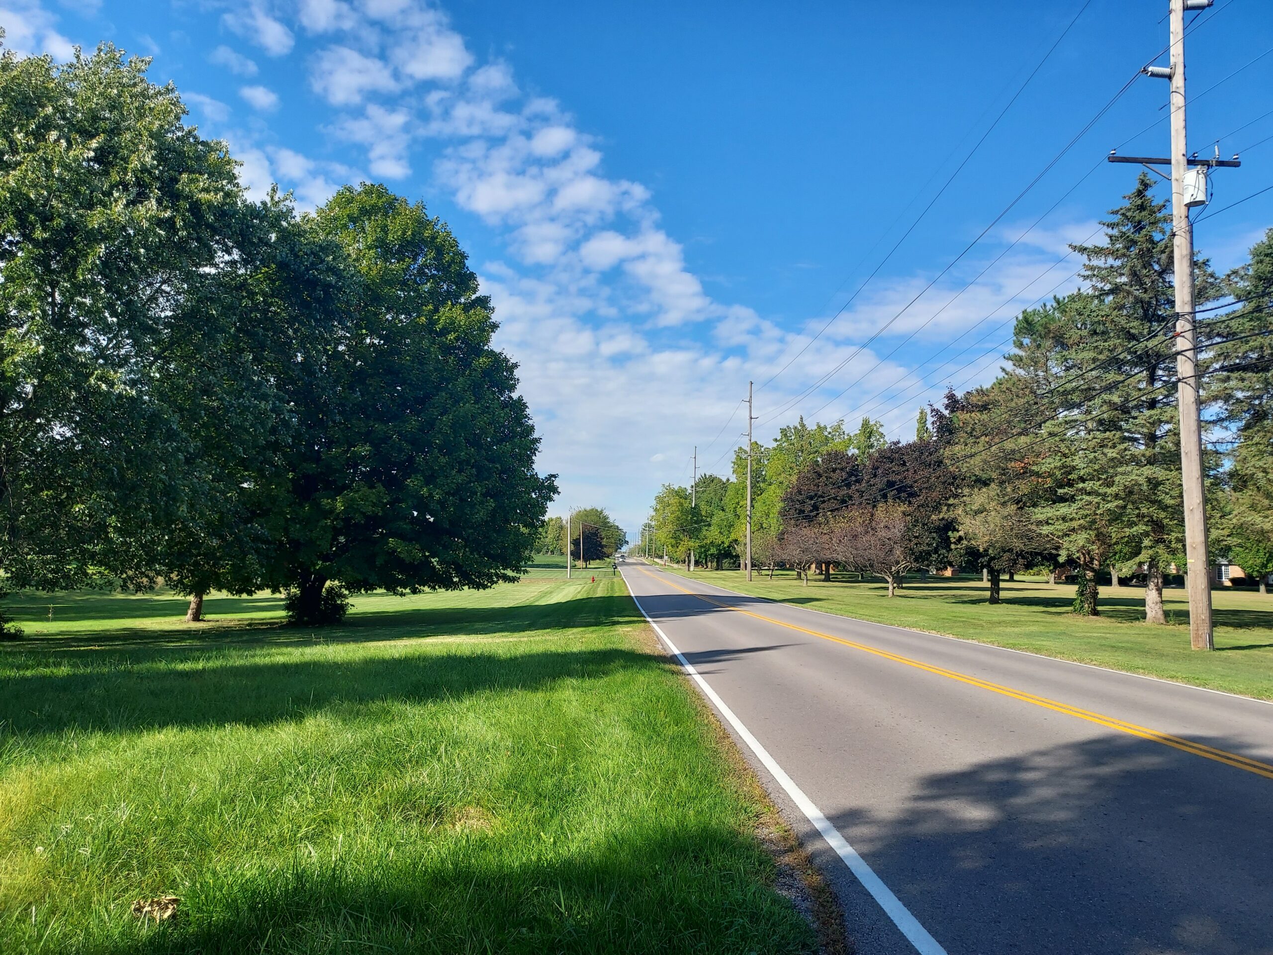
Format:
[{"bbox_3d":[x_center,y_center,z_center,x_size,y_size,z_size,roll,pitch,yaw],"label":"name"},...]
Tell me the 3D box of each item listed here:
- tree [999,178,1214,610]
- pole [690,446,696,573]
[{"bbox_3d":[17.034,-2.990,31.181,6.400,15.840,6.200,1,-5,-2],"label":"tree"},{"bbox_3d":[9.124,5.018,140.861,0.450,20.010,0.450,1,-5,-2],"label":"pole"}]

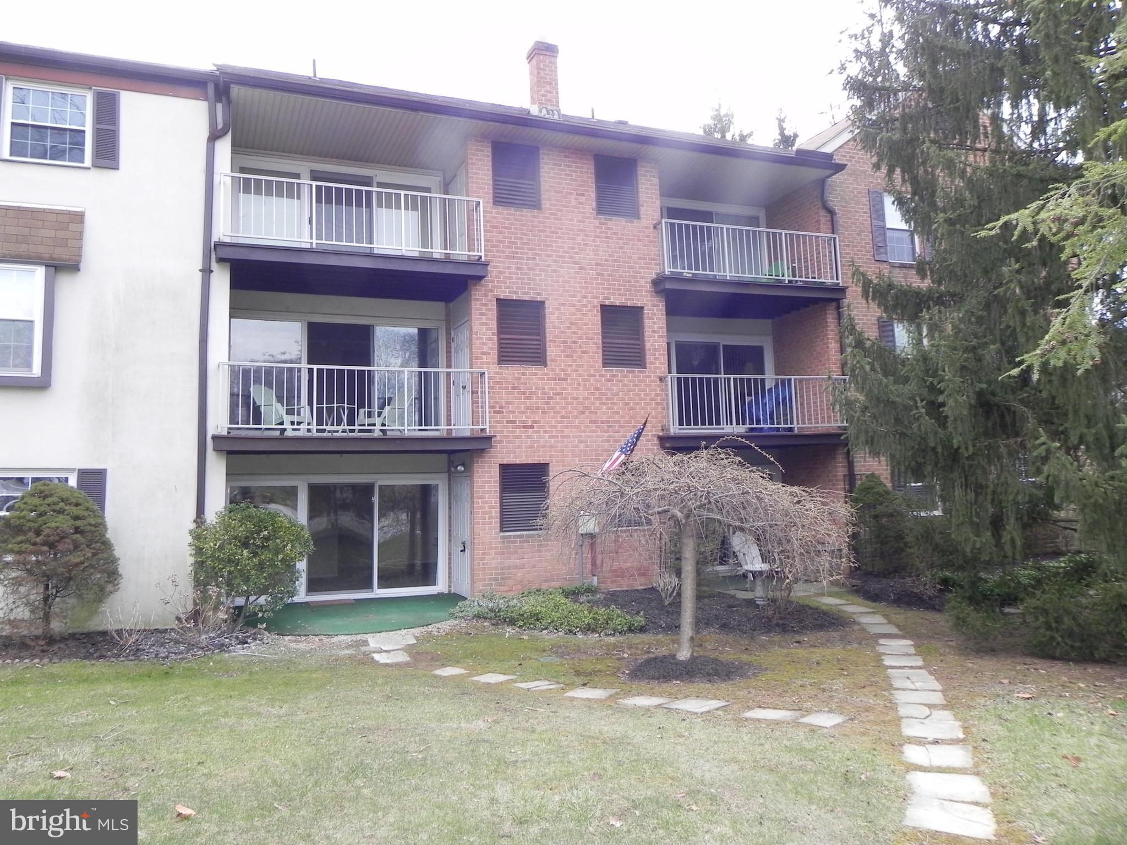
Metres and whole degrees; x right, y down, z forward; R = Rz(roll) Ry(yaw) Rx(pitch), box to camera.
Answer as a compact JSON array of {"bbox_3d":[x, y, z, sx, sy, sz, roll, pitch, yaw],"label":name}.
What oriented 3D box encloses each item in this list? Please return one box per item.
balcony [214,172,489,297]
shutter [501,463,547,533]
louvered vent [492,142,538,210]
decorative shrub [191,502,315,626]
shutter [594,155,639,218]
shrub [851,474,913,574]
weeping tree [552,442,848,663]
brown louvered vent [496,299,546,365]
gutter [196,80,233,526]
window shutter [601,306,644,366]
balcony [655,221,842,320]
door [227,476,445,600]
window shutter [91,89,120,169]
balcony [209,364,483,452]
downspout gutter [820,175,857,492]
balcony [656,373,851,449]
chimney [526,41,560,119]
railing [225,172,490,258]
[{"bbox_3d":[-3.488,-2.869,13.989,4.135,1.300,2.080,0,-6,-20],"label":"balcony"},{"bbox_3d":[-0.631,1.247,13.967,0.860,1.115,0.080,0,-6,-20],"label":"shutter"},{"bbox_3d":[-0.764,-4.052,13.915,0.815,1.083,0.080,1,-8,-20],"label":"louvered vent"},{"bbox_3d":[-3.896,1.774,10.570,1.480,1.533,1.400,1,-8,-20],"label":"decorative shrub"},{"bbox_3d":[0.950,-4.208,15.153,0.840,1.130,0.080,0,-6,-20],"label":"shutter"},{"bbox_3d":[5.508,1.760,14.665,1.030,1.740,0.999,1,-8,-20],"label":"shrub"},{"bbox_3d":[1.302,1.267,8.358,2.920,2.066,2.831,1,-8,-20],"label":"weeping tree"},{"bbox_3d":[-0.687,-1.455,13.824,0.829,1.078,0.108,0,-4,-22],"label":"brown louvered vent"},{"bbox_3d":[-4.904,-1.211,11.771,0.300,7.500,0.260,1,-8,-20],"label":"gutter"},{"bbox_3d":[1.038,-1.486,14.882,0.840,1.115,0.080,0,-6,-20],"label":"window shutter"},{"bbox_3d":[3.201,-2.844,16.436,3.920,1.265,2.080,0,-6,-20],"label":"balcony"},{"bbox_3d":[-3.608,1.857,13.605,3.584,2.003,0.140,1,-8,-20],"label":"door"},{"bbox_3d":[-6.620,-4.252,12.252,0.351,1.178,0.050,0,-6,-20],"label":"window shutter"},{"bbox_3d":[-3.400,-0.115,13.715,4.135,1.270,2.080,0,-6,-20],"label":"balcony"},{"bbox_3d":[5.438,-1.260,16.533,0.300,7.230,0.180,0,-6,-20],"label":"downspout gutter"},{"bbox_3d":[3.289,-0.106,16.164,3.920,1.260,2.080,0,-6,-20],"label":"balcony"},{"bbox_3d":[-0.351,-6.291,15.795,0.460,1.440,0.480,1,-8,-20],"label":"chimney"},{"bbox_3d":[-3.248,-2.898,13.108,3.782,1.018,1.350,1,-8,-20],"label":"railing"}]

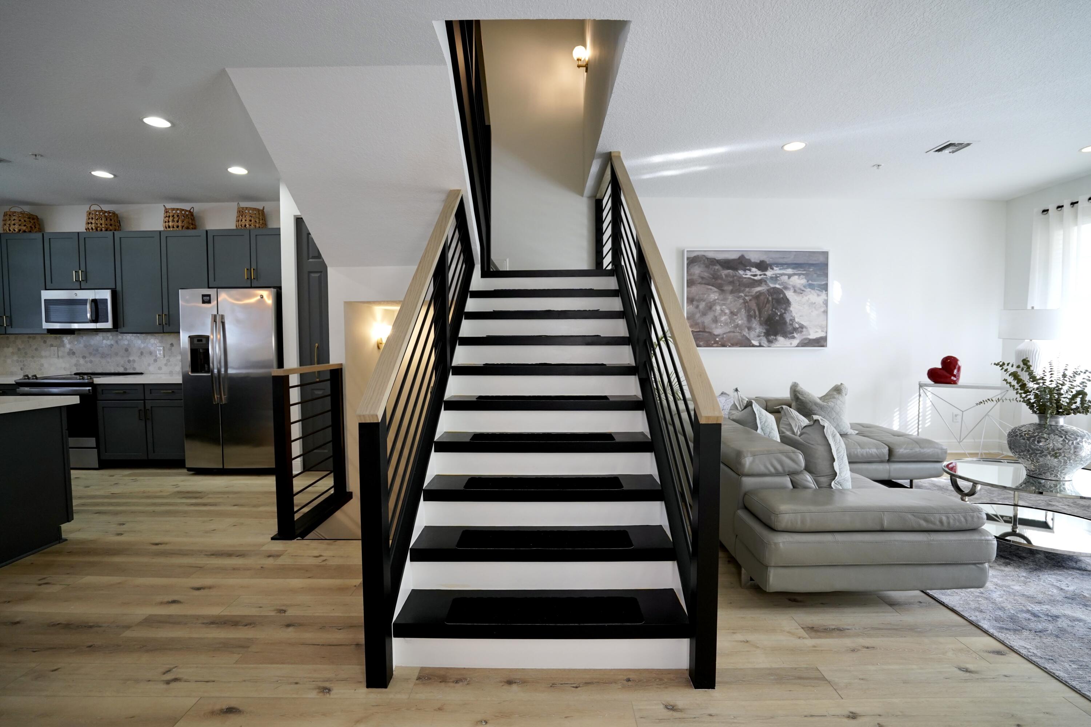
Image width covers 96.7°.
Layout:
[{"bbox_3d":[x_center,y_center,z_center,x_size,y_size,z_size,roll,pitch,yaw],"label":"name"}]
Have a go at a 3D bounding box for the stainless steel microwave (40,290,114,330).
[{"bbox_3d":[-4.697,-0.550,5.070,0.745,0.420,0.400,0,3,1],"label":"stainless steel microwave"}]

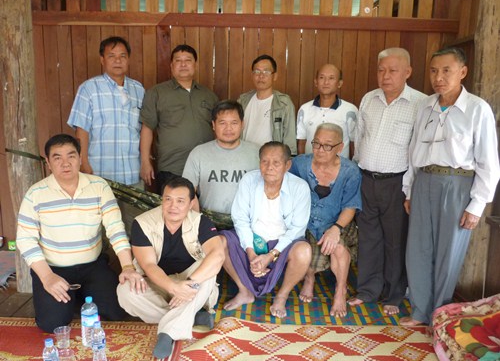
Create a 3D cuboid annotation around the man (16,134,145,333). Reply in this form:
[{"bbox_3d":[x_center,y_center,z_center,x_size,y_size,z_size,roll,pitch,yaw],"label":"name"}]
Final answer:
[{"bbox_3d":[-1.004,0.269,2.858,0.640,1.080,0.640,-2,10,-18],"label":"man"}]

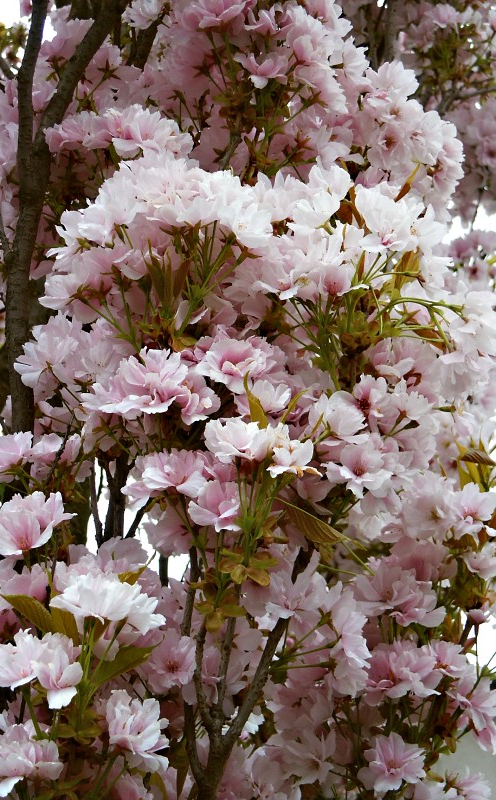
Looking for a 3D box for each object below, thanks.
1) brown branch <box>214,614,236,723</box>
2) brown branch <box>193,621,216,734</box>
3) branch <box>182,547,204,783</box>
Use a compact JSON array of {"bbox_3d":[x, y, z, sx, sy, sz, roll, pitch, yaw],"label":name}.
[{"bbox_3d":[-0.015,0.179,1.200,0.008,0.072,0.008,6,-15,0],"label":"brown branch"},{"bbox_3d":[-0.029,0.185,1.200,0.013,0.075,0.009,-2,-15,-2],"label":"brown branch"},{"bbox_3d":[-0.036,0.176,1.200,0.013,0.157,0.010,0,-15,-2],"label":"branch"}]

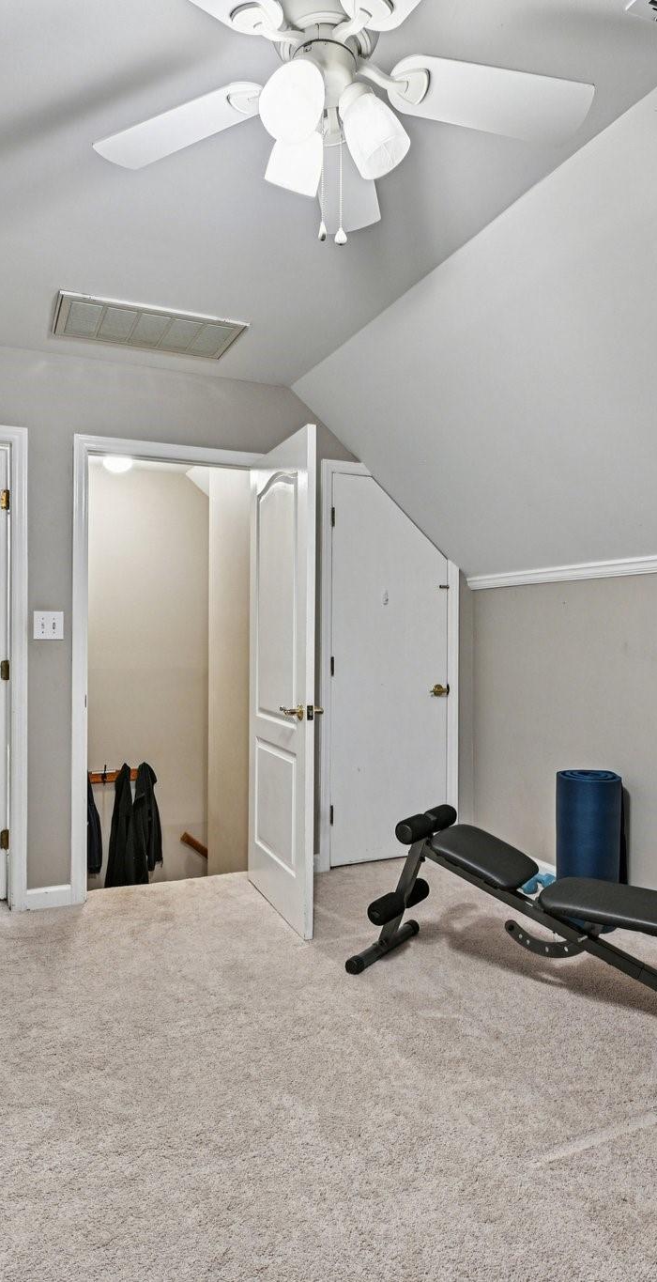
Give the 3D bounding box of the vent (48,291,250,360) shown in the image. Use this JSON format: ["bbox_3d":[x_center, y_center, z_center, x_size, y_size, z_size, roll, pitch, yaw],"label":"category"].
[{"bbox_3d":[-0.725,-1.245,3.008,0.710,0.025,0.405,0,0,-24],"label":"vent"}]

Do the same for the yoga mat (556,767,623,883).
[{"bbox_3d":[1.129,0.882,3.155,0.255,0.610,0.255,0,0,-24],"label":"yoga mat"}]

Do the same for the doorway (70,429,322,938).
[{"bbox_3d":[-0.750,0.128,3.560,0.890,2.090,0.160,0,0,-24],"label":"doorway"}]

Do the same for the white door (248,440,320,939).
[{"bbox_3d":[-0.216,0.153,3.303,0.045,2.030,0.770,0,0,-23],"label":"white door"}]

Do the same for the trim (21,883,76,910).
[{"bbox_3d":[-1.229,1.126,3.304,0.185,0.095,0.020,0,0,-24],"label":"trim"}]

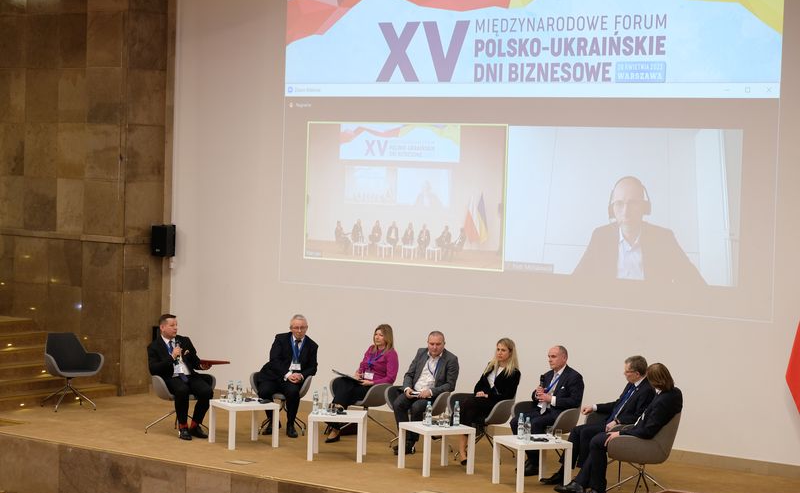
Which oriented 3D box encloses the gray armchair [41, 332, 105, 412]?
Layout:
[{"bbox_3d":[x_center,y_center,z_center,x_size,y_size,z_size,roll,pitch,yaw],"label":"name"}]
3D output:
[{"bbox_3d":[-3.960,1.502,19.996,0.660,0.860,0.640,0,3,-29],"label":"gray armchair"}]

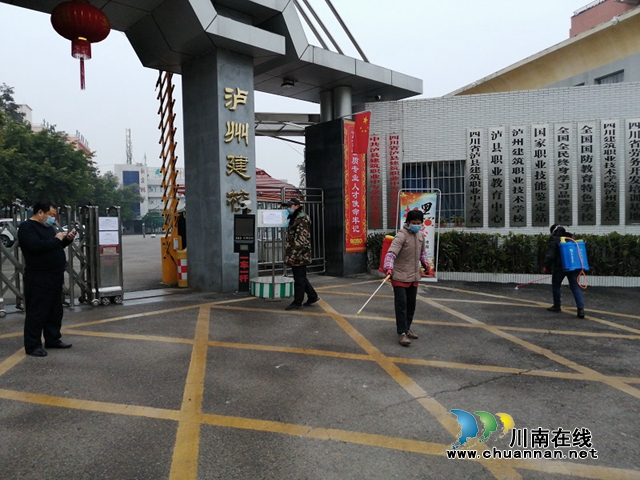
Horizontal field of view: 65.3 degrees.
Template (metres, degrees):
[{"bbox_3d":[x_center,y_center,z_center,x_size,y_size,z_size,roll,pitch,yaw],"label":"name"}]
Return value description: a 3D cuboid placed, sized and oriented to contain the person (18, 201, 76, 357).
[{"bbox_3d":[-3.000,0.420,5.520,0.580,1.670,0.540,0,2,15],"label":"person"}]

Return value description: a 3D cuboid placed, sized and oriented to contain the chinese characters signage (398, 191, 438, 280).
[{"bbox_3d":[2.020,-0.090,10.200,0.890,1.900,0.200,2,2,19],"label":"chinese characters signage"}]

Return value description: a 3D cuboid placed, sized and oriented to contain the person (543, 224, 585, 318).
[{"bbox_3d":[3.630,0.470,7.450,0.500,1.390,0.620,-2,2,-33],"label":"person"}]

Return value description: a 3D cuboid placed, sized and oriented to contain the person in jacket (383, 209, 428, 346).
[{"bbox_3d":[1.020,0.435,5.970,0.540,1.590,0.400,-2,2,-24],"label":"person in jacket"}]

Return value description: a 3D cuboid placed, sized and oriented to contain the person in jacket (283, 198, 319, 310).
[{"bbox_3d":[-0.310,0.225,7.950,0.520,1.740,0.500,-2,2,-22],"label":"person in jacket"}]

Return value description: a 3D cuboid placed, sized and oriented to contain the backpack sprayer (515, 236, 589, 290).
[{"bbox_3d":[3.520,0.350,7.650,0.450,0.790,0.980,-2,3,-35],"label":"backpack sprayer"}]

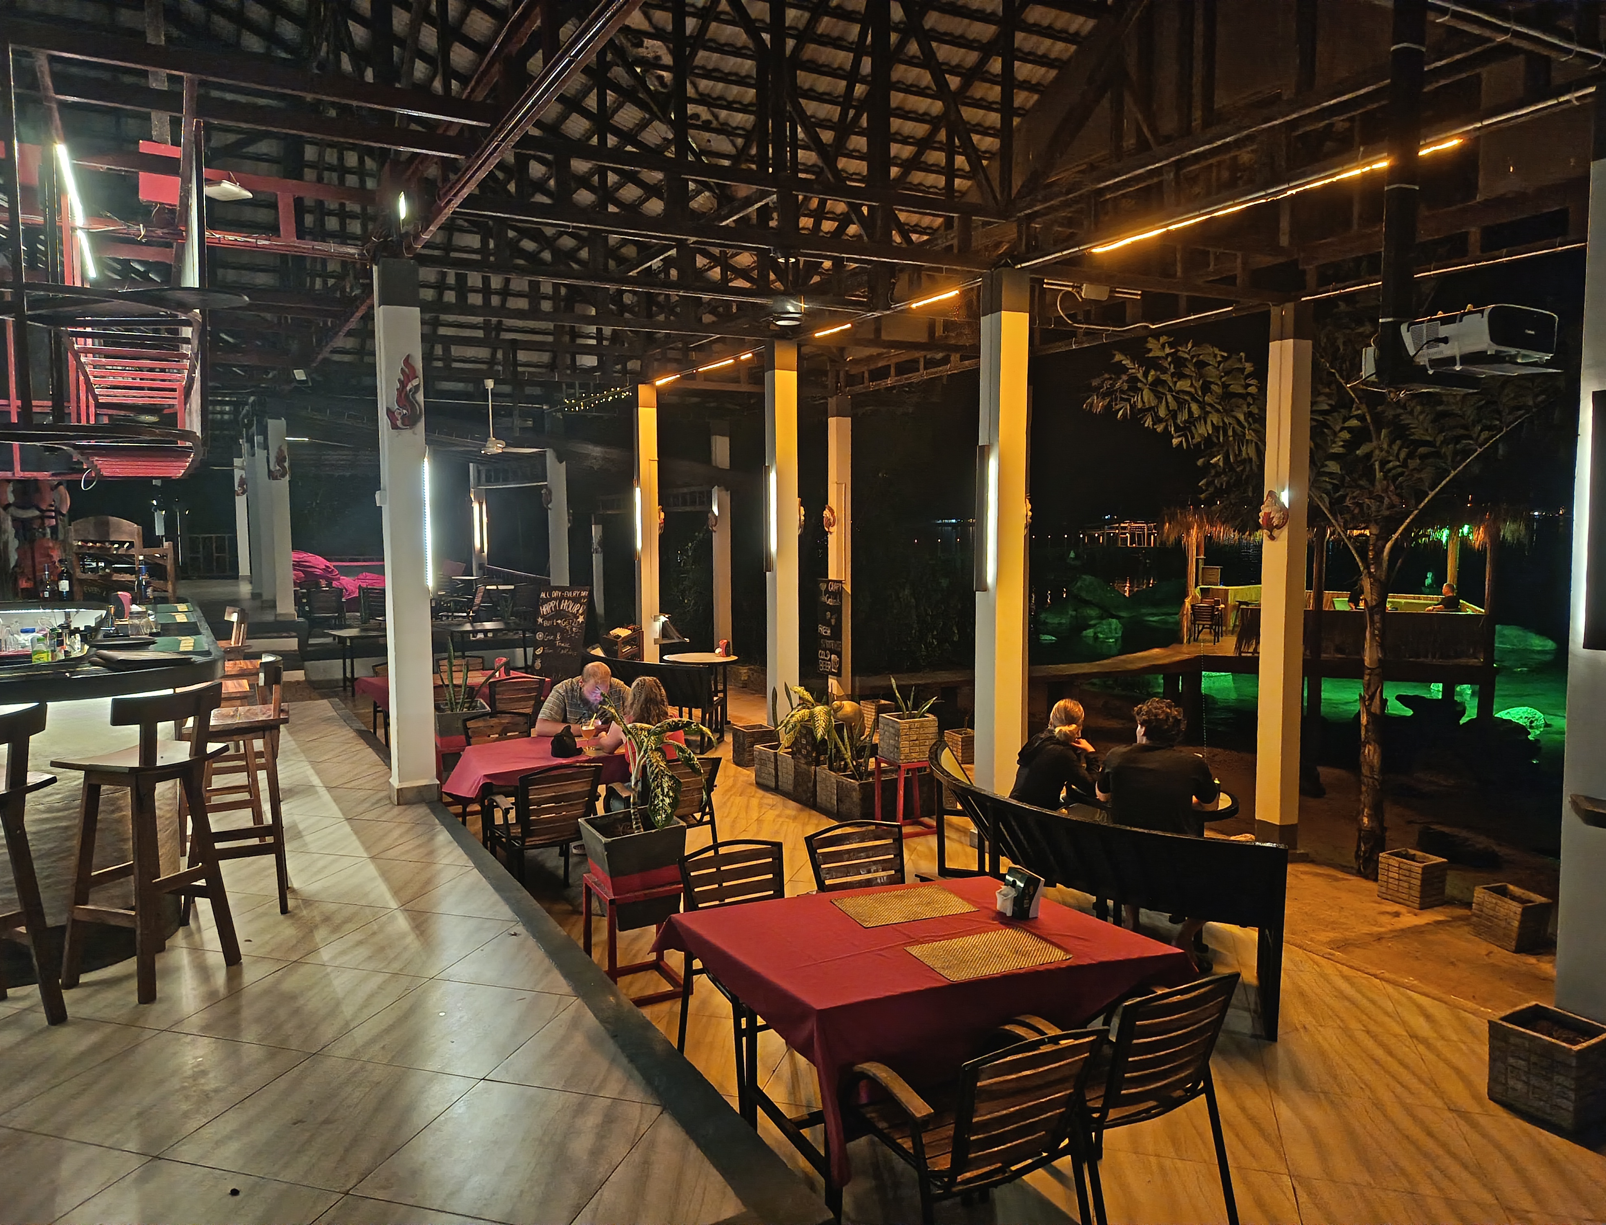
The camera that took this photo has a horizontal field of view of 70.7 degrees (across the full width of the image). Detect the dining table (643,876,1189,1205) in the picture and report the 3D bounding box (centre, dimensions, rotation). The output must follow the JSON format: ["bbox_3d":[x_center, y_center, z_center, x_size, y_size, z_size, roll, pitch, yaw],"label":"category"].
[{"bbox_3d":[0.378,1.424,3.761,1.290,0.740,0.880,-2,5,-23],"label":"dining table"}]

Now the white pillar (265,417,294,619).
[{"bbox_3d":[-6.525,-1.149,14.201,0.200,2.490,0.200,-3,5,-29],"label":"white pillar"}]

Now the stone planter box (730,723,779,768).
[{"bbox_3d":[-0.431,1.151,9.864,0.310,0.300,0.310,-3,5,-30],"label":"stone planter box"}]

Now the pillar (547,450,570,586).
[{"bbox_3d":[-3.276,-1.118,15.208,0.210,3.240,0.210,-3,5,-28],"label":"pillar"}]

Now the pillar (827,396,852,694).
[{"bbox_3d":[0.482,-0.774,14.033,0.215,3.750,0.215,-3,5,-29],"label":"pillar"}]

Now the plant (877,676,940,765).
[{"bbox_3d":[0.707,0.704,7.684,0.290,0.560,0.290,-3,5,-27],"label":"plant"}]

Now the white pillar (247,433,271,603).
[{"bbox_3d":[-8.276,-1.424,17.289,0.190,2.550,0.190,-3,5,-29],"label":"white pillar"}]

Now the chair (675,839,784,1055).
[{"bbox_3d":[-0.143,1.322,4.066,0.500,0.860,0.540,-3,5,-29],"label":"chair"}]

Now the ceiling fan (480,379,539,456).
[{"bbox_3d":[-3.712,-2.337,13.556,1.250,0.940,1.250,-3,5,-28],"label":"ceiling fan"}]

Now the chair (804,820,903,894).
[{"bbox_3d":[0.333,1.320,4.453,0.530,0.860,0.560,-3,5,-24],"label":"chair"}]

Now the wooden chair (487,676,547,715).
[{"bbox_3d":[-2.416,0.908,9.381,0.550,0.840,0.580,-3,5,-27],"label":"wooden chair"}]

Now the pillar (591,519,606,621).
[{"bbox_3d":[-4.605,-0.920,25.305,0.230,2.360,0.230,-3,5,-27],"label":"pillar"}]

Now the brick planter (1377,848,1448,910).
[{"bbox_3d":[3.782,1.651,7.025,0.260,0.275,0.265,-3,5,-26],"label":"brick planter"}]

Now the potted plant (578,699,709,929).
[{"bbox_3d":[-0.706,0.868,5.005,0.520,1.020,0.470,-3,5,-33],"label":"potted plant"}]

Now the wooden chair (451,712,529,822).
[{"bbox_3d":[-1.825,1.080,7.188,0.550,0.840,0.580,-4,6,-36],"label":"wooden chair"}]

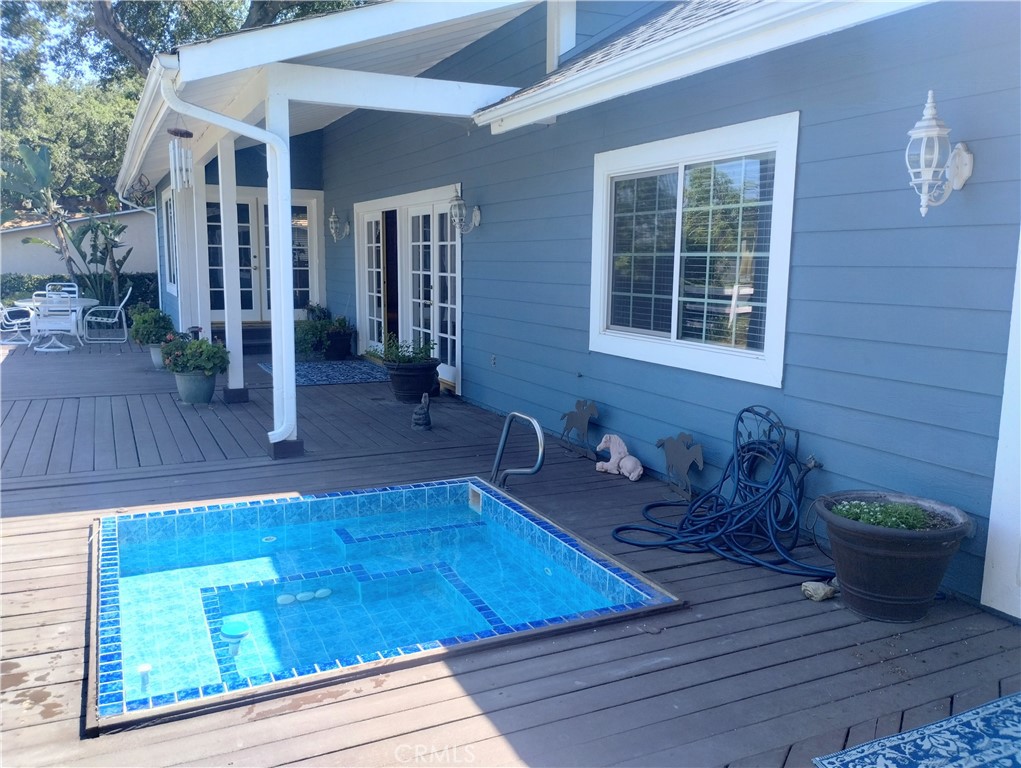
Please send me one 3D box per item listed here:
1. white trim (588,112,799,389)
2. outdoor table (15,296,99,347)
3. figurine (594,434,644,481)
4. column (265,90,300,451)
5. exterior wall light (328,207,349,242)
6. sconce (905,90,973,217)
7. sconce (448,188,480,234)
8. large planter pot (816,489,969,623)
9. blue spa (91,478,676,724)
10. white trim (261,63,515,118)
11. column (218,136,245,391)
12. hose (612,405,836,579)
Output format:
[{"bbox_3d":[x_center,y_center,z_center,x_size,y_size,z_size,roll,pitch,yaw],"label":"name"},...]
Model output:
[{"bbox_3d":[1.039,-0.829,5.274,0.050,1.448,2.014,-3,10,-25],"label":"white trim"},{"bbox_3d":[-7.099,-0.959,12.898,1.310,0.680,1.310,-3,10,-25],"label":"outdoor table"},{"bbox_3d":[0.767,0.510,5.850,0.190,0.285,0.390,-6,10,-38],"label":"figurine"},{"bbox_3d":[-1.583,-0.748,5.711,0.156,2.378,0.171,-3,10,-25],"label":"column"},{"bbox_3d":[-2.562,-2.365,12.367,0.305,0.505,0.175,-3,9,-26],"label":"exterior wall light"},{"bbox_3d":[1.830,-0.976,3.532,0.325,0.520,0.190,-3,9,-26],"label":"sconce"},{"bbox_3d":[-0.453,-1.712,8.127,0.310,0.490,0.180,-3,9,-26],"label":"sconce"},{"bbox_3d":[1.666,0.773,3.634,0.625,0.430,0.625,1,8,0],"label":"large planter pot"},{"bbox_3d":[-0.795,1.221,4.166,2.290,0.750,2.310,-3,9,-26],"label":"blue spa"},{"bbox_3d":[-0.772,-2.056,5.883,1.897,0.246,0.110,-3,10,-25],"label":"white trim"},{"bbox_3d":[-2.643,-1.095,7.795,0.151,2.358,0.140,-3,10,-25],"label":"column"},{"bbox_3d":[1.090,0.494,4.155,0.903,0.632,1.174,-3,10,-25],"label":"hose"}]

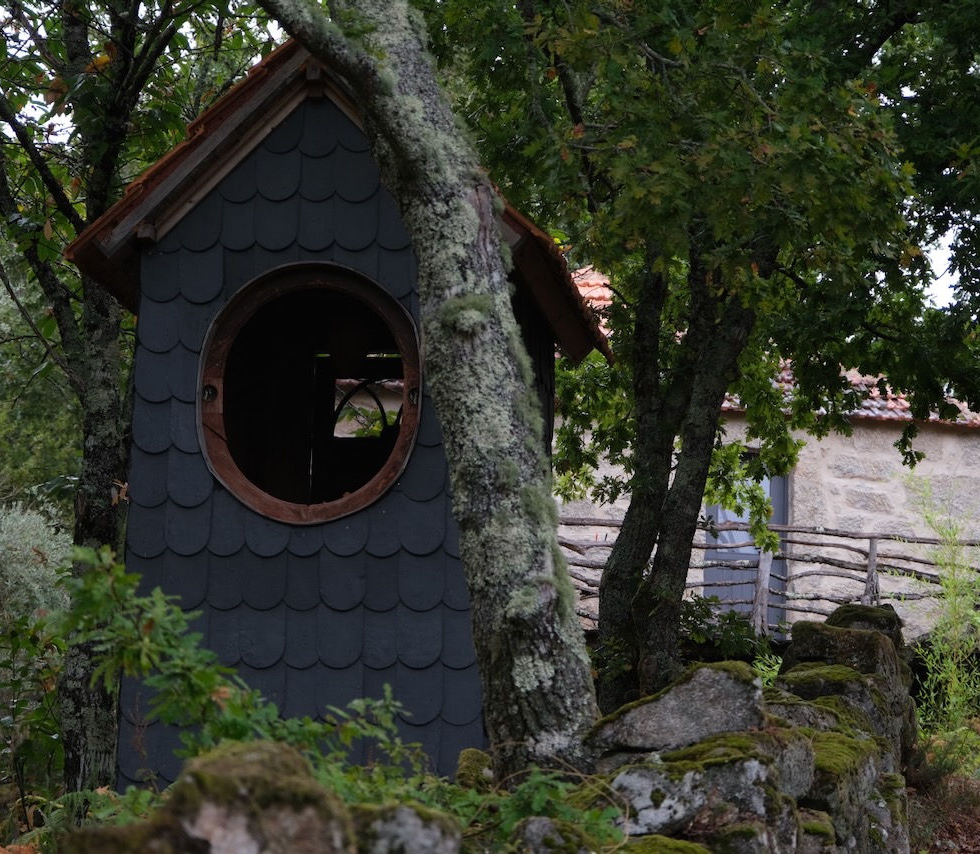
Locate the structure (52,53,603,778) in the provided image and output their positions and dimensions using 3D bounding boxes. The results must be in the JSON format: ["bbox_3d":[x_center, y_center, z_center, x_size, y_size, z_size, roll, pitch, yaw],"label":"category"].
[{"bbox_3d":[-0.535,0.095,12.750,1.854,2.910,2.400,0,-8,7],"label":"structure"}]

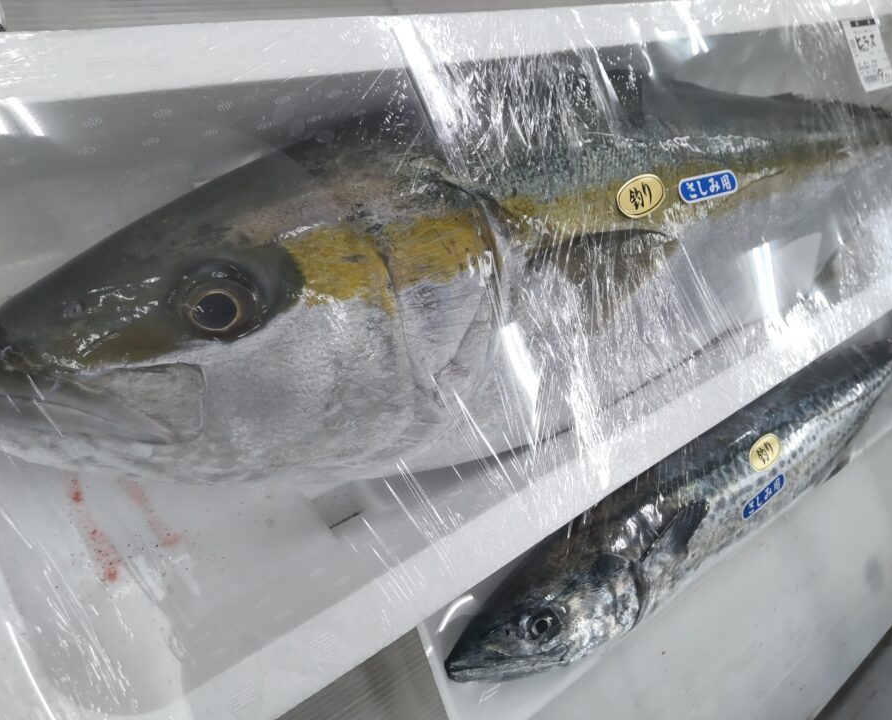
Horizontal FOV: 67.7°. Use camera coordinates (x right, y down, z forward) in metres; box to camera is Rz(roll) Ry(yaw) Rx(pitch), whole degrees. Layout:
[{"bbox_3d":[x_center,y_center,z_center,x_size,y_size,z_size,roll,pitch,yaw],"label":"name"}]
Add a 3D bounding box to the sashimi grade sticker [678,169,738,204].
[{"bbox_3d":[0.167,-0.110,0.422,0.061,0.002,0.018,-19,97,-32],"label":"sashimi grade sticker"}]

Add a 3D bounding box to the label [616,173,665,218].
[{"bbox_3d":[0.113,-0.096,0.388,0.043,0.002,0.024,-25,100,-31],"label":"label"}]

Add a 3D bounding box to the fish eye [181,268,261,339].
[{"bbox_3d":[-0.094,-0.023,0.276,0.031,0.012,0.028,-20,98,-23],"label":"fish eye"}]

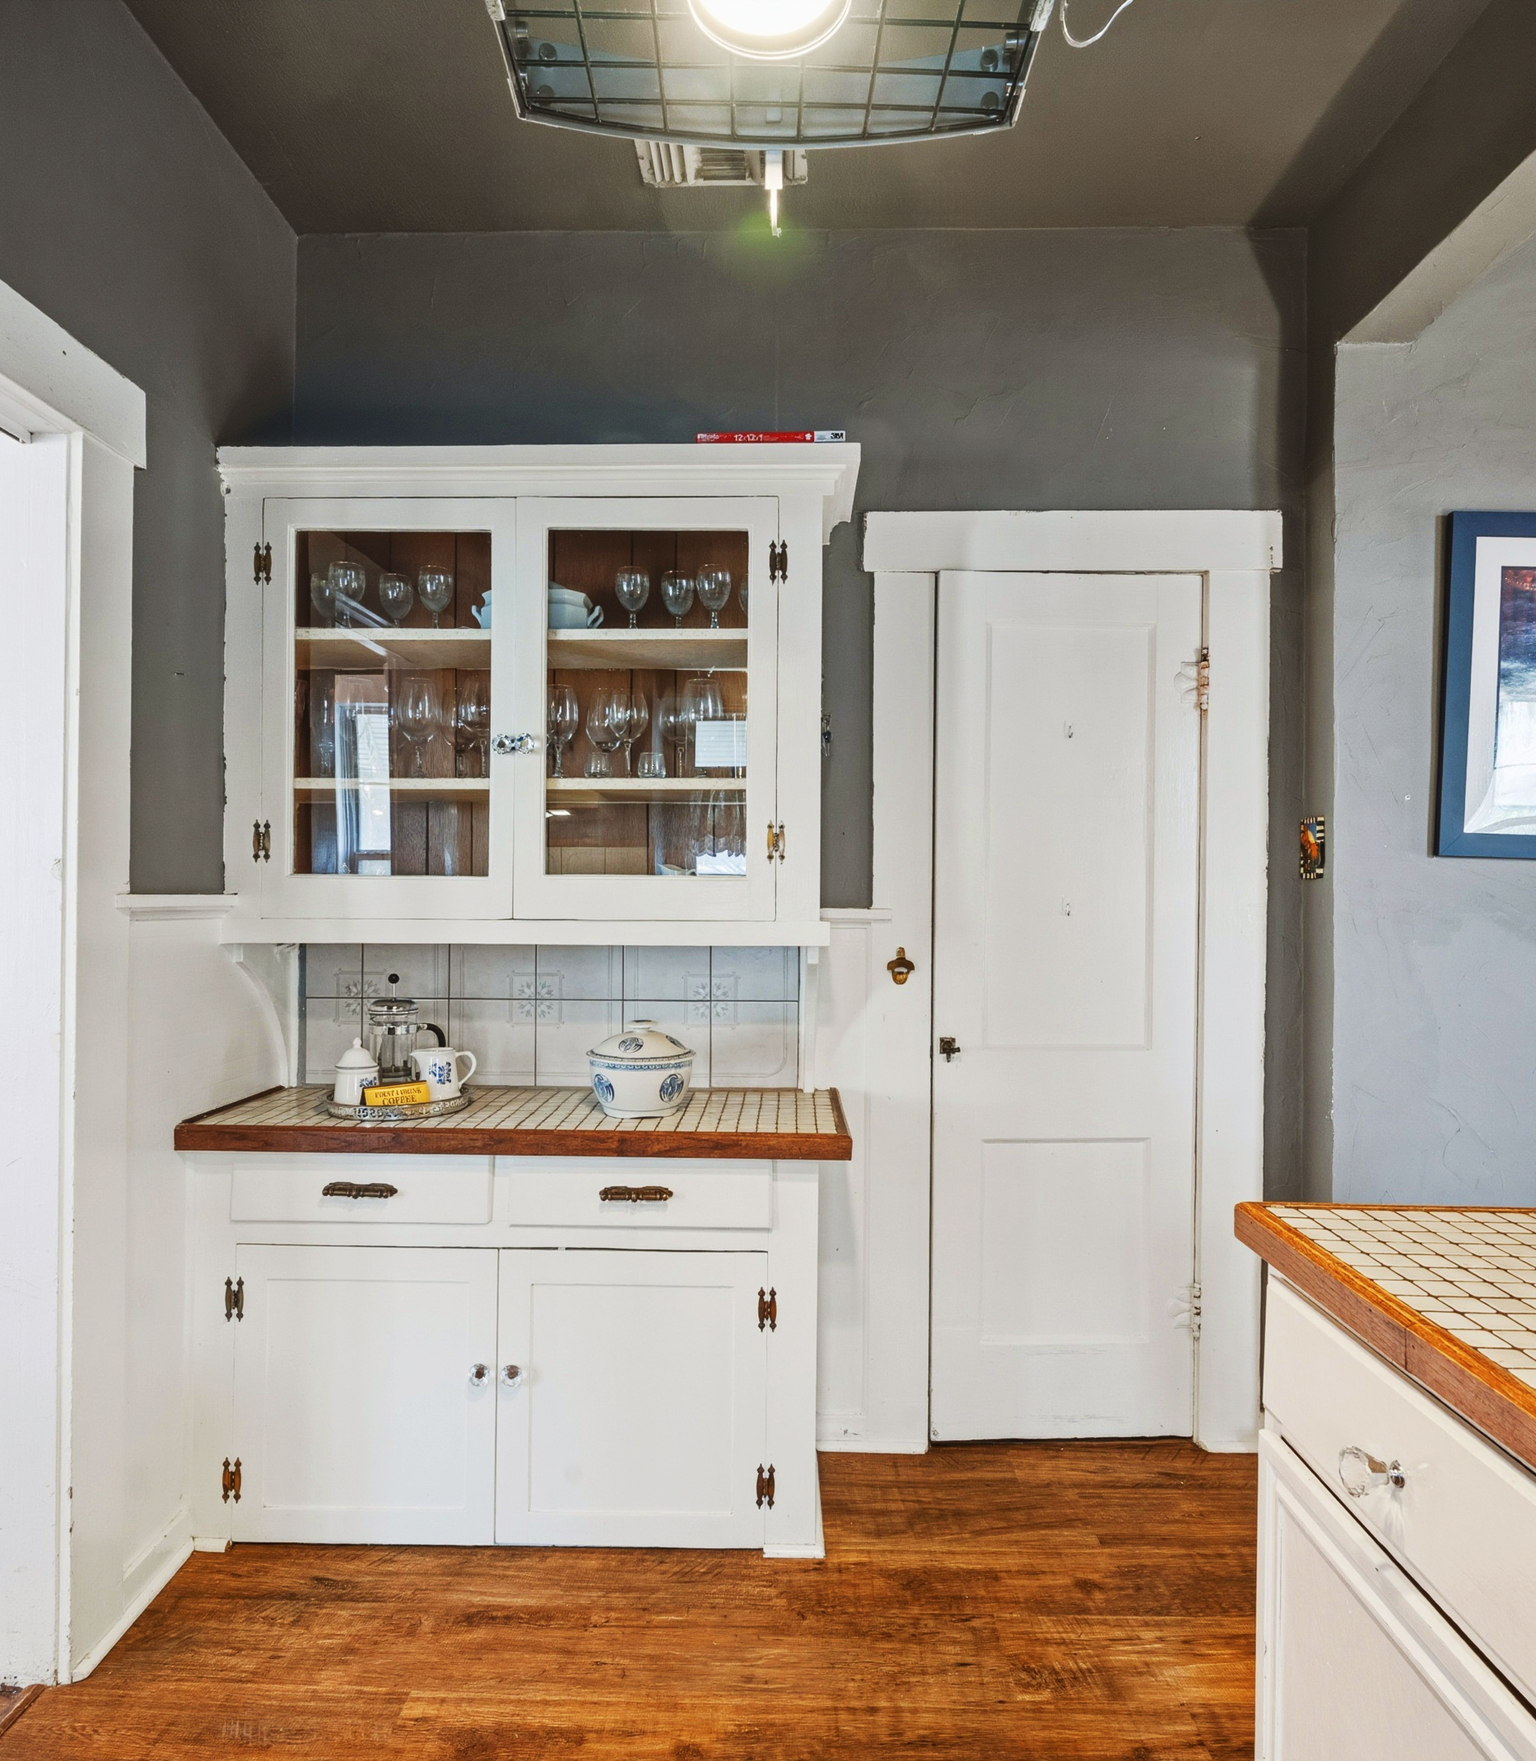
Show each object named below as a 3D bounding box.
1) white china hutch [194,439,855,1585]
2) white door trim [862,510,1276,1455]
[{"bbox_3d":[-0.477,0.229,2.387,1.311,2.230,0.475,0,0,1],"label":"white china hutch"},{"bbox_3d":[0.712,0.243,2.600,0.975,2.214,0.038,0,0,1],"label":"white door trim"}]

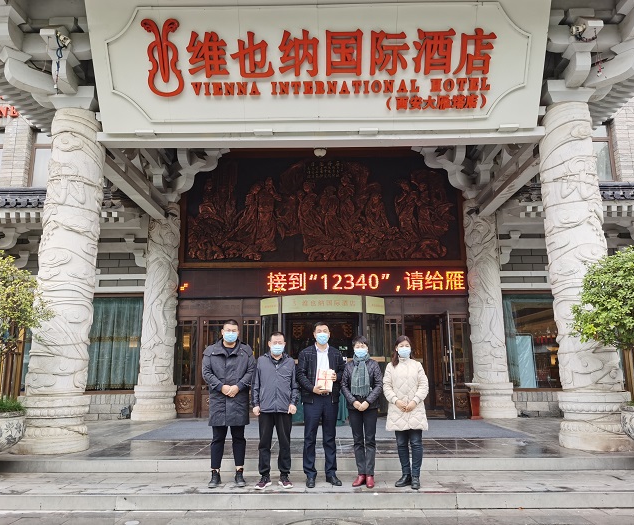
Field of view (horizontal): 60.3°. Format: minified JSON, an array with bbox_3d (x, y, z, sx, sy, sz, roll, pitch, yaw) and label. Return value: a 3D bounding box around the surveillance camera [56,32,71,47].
[{"bbox_3d":[-3.763,-3.309,8.121,0.250,0.140,0.140,30,1,22],"label":"surveillance camera"}]

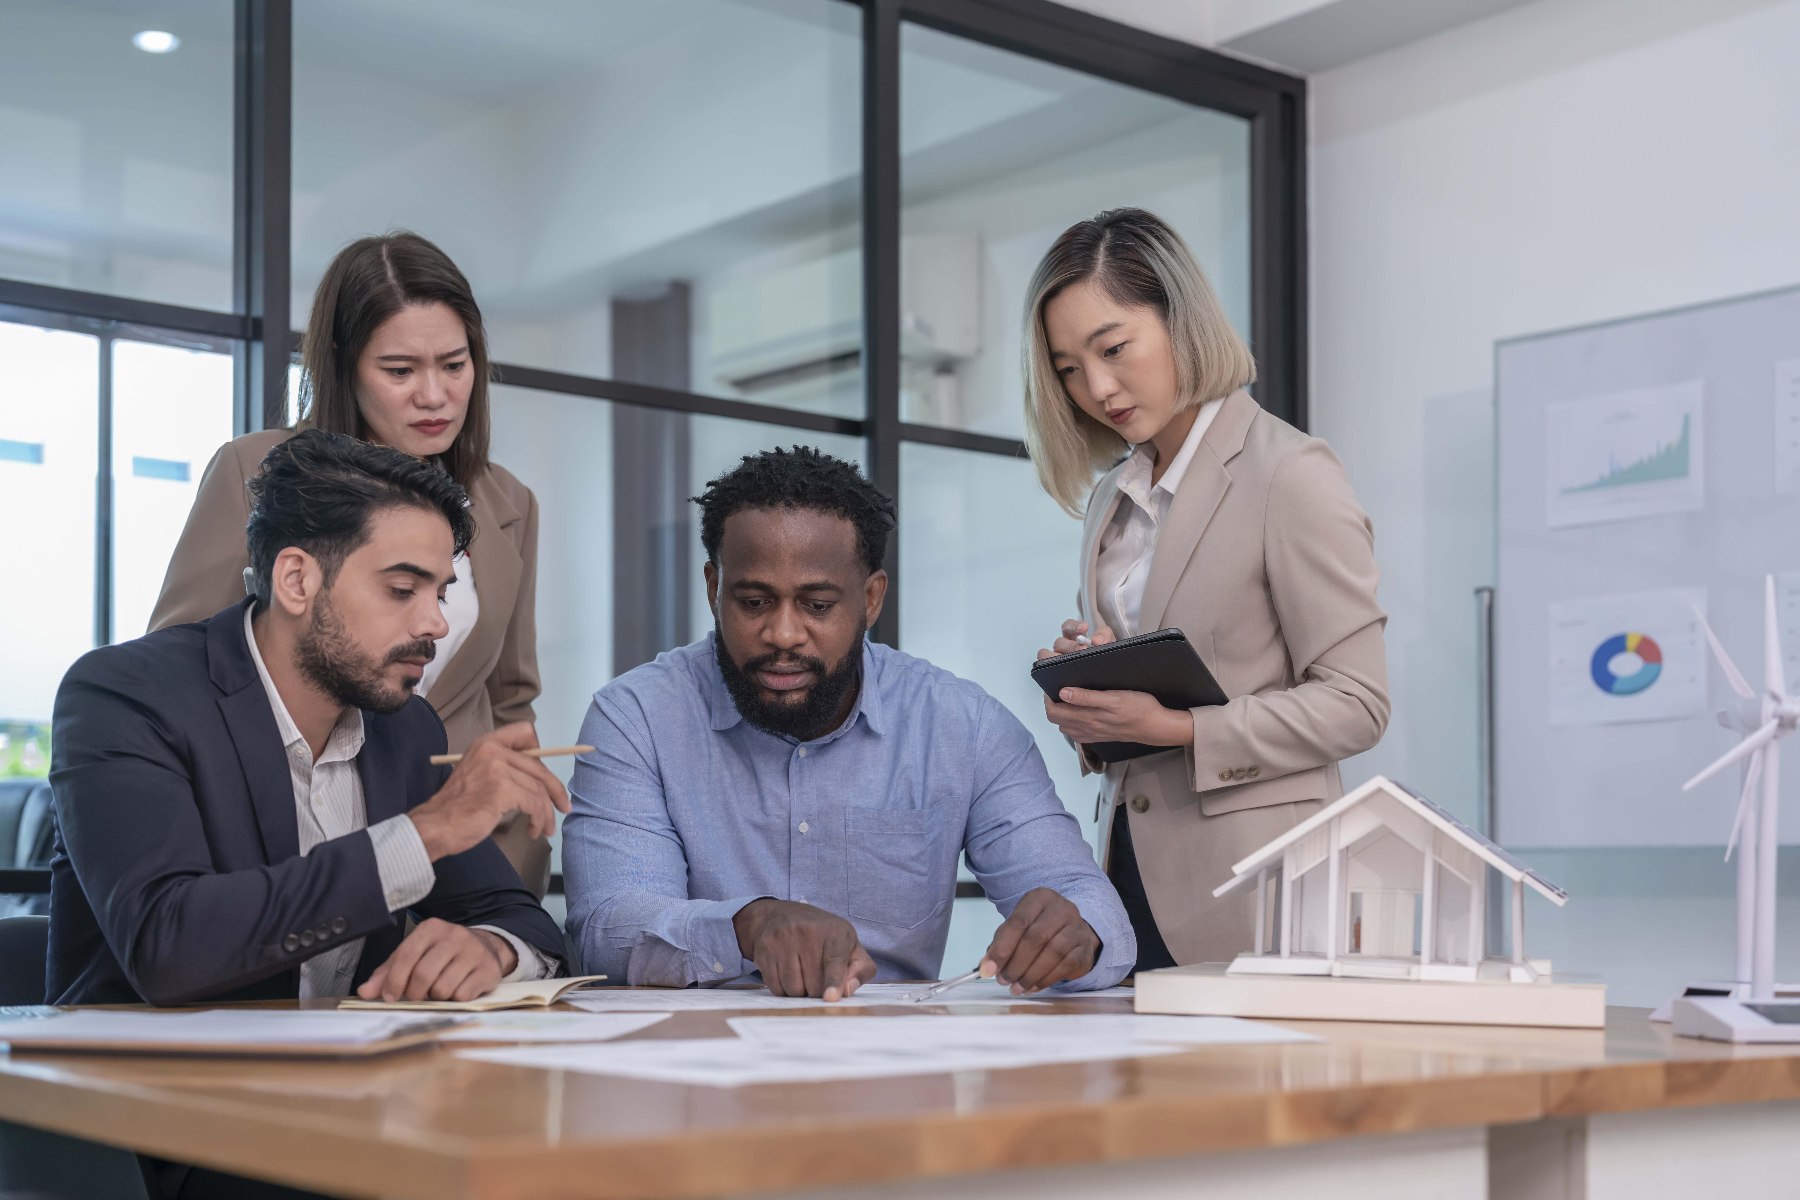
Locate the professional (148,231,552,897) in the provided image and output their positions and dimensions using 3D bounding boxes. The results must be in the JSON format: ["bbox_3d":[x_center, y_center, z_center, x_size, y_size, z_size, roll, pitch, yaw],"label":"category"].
[{"bbox_3d":[-0.595,0.395,2.700,0.460,1.570,0.380,2,-5,-30],"label":"professional"}]

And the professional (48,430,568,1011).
[{"bbox_3d":[-0.520,0.460,2.240,0.560,1.240,0.700,4,-6,-43],"label":"professional"}]

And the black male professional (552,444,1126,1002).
[{"bbox_3d":[-0.070,0.480,2.520,0.580,1.270,0.760,0,-4,-2],"label":"black male professional"}]

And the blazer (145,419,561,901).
[{"bbox_3d":[-0.590,0.115,2.700,0.450,0.580,0.330,2,-5,-30],"label":"blazer"}]

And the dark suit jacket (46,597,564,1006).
[{"bbox_3d":[-0.530,0.275,2.250,0.530,0.580,0.540,4,-6,-42],"label":"dark suit jacket"}]

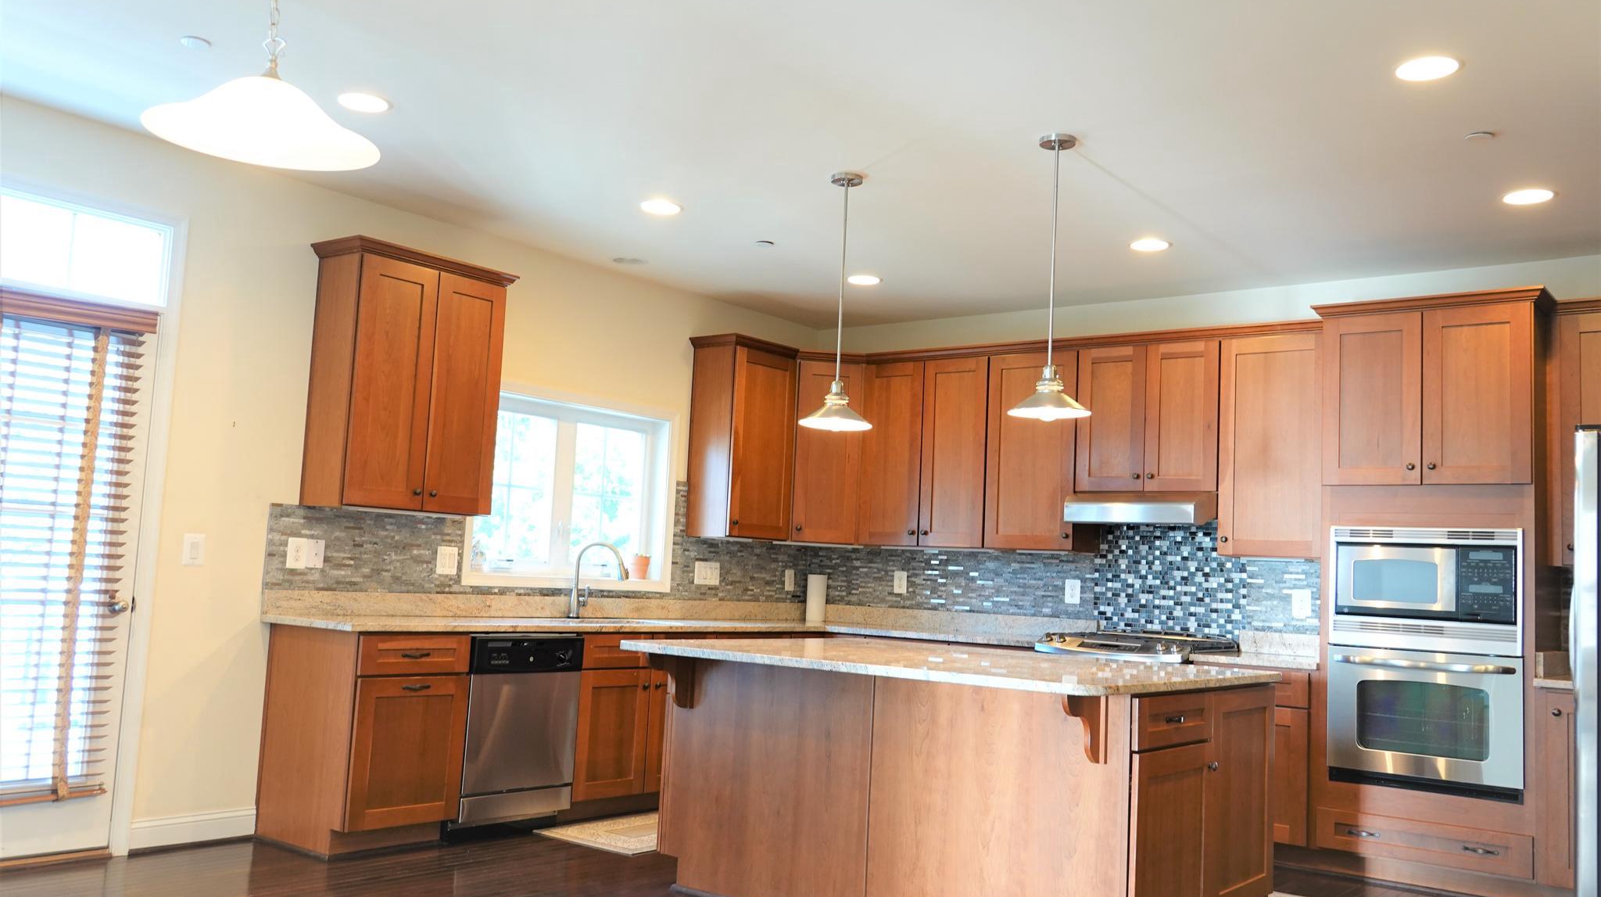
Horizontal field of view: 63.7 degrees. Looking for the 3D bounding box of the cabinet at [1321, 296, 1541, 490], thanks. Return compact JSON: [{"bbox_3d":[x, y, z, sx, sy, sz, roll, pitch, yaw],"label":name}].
[{"bbox_3d":[2.843,-0.211,5.752,0.906,0.803,0.643,-2,-7,39],"label":"cabinet"}]

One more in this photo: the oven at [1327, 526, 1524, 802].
[{"bbox_3d":[2.779,0.913,5.628,0.753,1.103,0.594,-2,-7,39],"label":"oven"}]

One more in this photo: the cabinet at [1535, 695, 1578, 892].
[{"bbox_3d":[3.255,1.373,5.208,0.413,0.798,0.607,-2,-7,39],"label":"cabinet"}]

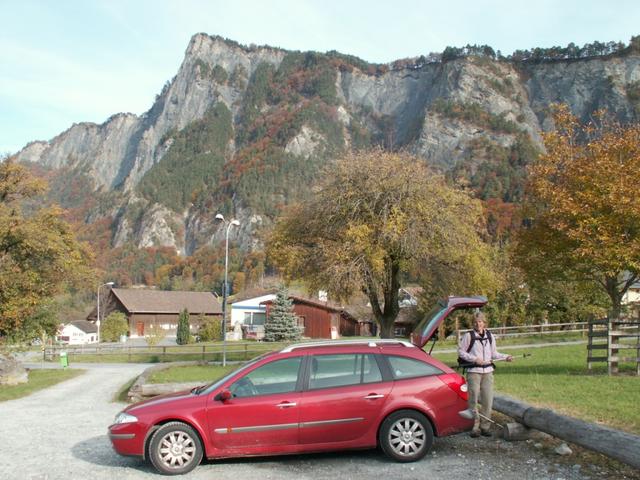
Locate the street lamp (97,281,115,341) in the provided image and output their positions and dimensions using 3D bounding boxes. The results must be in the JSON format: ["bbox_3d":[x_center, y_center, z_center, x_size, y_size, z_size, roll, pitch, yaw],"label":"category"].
[{"bbox_3d":[-20.765,6.949,62.642,1.603,6.064,0.350,0,-8,0],"label":"street lamp"}]

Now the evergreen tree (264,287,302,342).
[{"bbox_3d":[-2.859,5.822,50.683,2.976,4.359,2.976,0,-8,0],"label":"evergreen tree"}]

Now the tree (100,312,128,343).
[{"bbox_3d":[-19.512,8.304,61.442,2.659,2.823,2.659,0,-8,0],"label":"tree"}]

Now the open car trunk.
[{"bbox_3d":[1.744,1.119,8.976,1.010,0.660,1.200,-1,-8,-6],"label":"open car trunk"}]

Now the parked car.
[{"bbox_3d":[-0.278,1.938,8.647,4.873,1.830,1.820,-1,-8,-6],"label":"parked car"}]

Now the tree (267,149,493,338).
[{"bbox_3d":[4.270,0.111,46.437,16.218,13.758,15.407,0,-8,0],"label":"tree"}]

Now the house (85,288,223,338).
[{"bbox_3d":[-22.211,10.379,90.506,10.129,6.512,15.435,-8,-11,43],"label":"house"}]

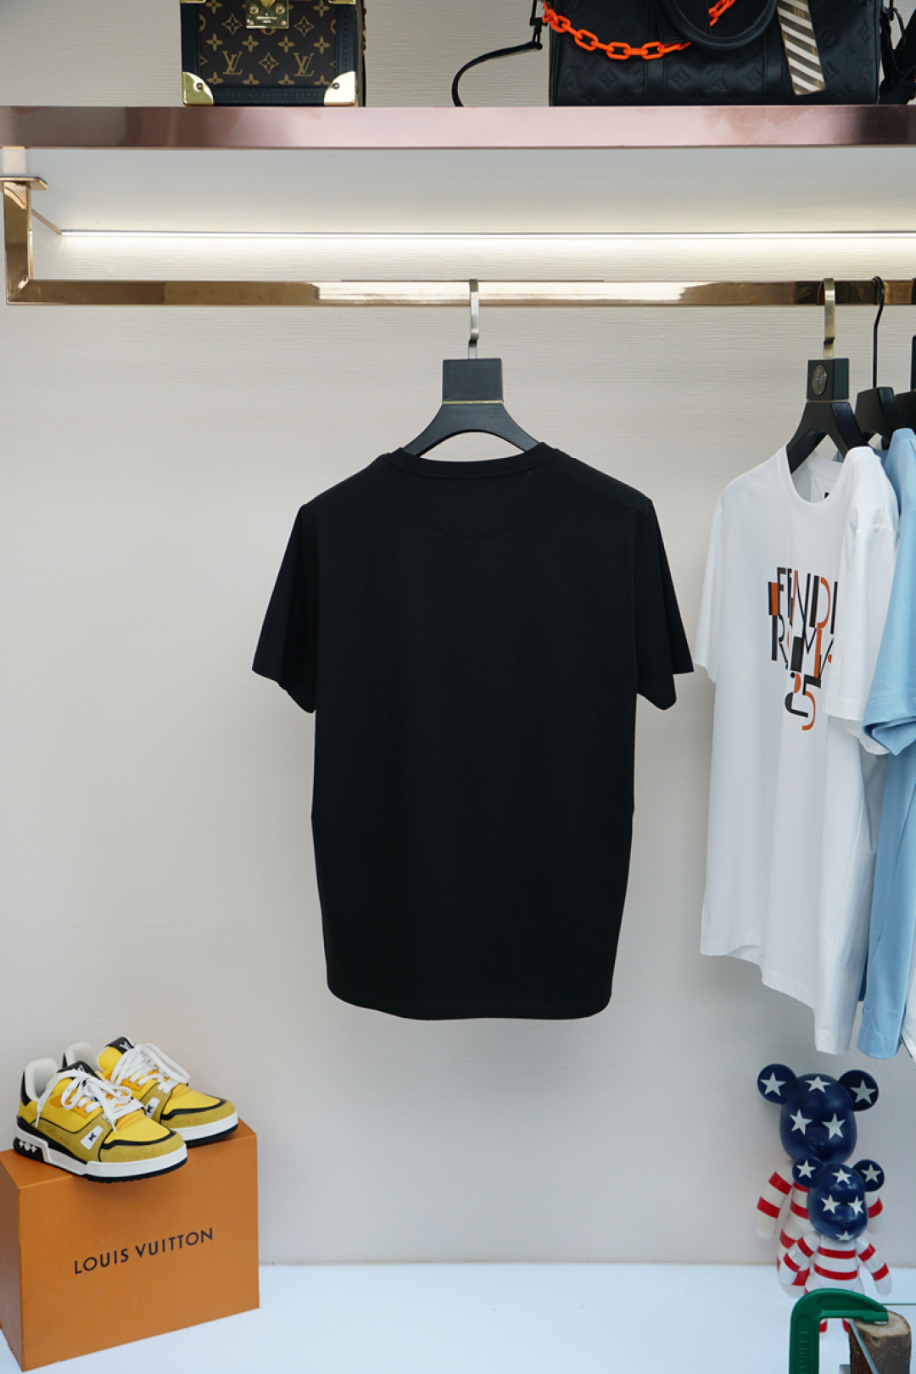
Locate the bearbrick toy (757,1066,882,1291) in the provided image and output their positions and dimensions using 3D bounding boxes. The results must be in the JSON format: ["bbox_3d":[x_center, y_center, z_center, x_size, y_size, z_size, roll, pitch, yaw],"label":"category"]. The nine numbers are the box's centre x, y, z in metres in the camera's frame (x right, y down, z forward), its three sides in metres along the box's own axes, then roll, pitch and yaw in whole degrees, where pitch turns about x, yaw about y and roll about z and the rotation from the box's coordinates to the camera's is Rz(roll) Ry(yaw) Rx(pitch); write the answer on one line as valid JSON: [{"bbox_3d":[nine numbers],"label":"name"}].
[{"bbox_3d":[0.541,0.737,2.225,0.193,0.358,0.135,1,6,9],"label":"bearbrick toy"}]

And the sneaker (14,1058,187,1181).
[{"bbox_3d":[-0.508,0.602,2.093,0.285,0.123,0.110,3,7,25],"label":"sneaker"}]

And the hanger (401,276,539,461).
[{"bbox_3d":[0.018,-0.365,1.857,0.420,0.275,0.055,1,6,12],"label":"hanger"}]

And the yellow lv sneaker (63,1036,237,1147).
[{"bbox_3d":[-0.464,0.590,2.207,0.285,0.123,0.110,2,6,13],"label":"yellow lv sneaker"}]

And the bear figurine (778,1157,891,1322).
[{"bbox_3d":[0.536,0.795,2.112,0.164,0.268,0.105,0,6,1],"label":"bear figurine"}]

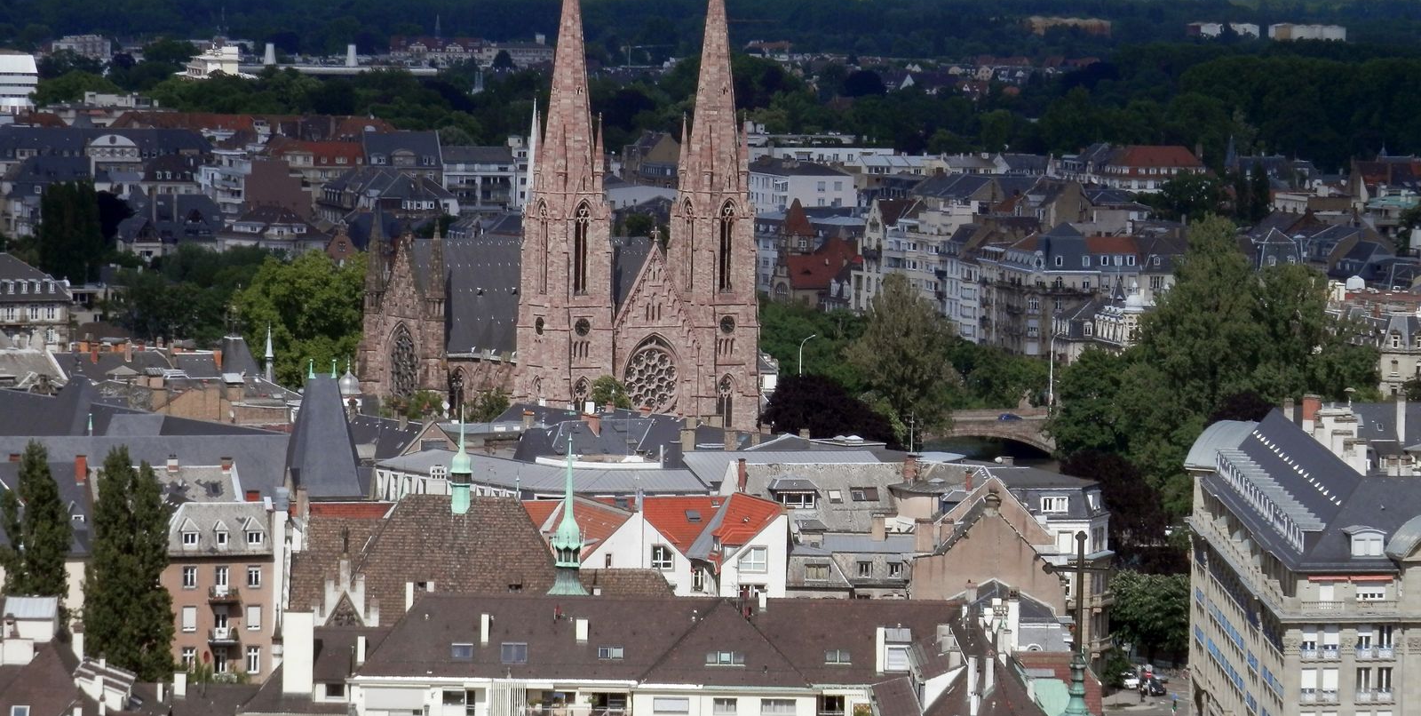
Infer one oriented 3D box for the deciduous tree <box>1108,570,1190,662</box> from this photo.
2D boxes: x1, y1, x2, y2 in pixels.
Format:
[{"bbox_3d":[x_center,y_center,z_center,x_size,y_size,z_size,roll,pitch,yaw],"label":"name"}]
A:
[{"bbox_3d":[43.020,25.410,618.030,8.800,9.610,8.500,1,4,0],"label":"deciduous tree"}]

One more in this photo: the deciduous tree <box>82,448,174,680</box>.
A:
[{"bbox_3d":[-47.690,21.370,516.300,7.600,28.290,7.400,1,4,0],"label":"deciduous tree"}]

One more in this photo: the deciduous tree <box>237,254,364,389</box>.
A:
[{"bbox_3d":[-57.860,-1.760,893.290,20.000,26.750,19.000,1,4,0],"label":"deciduous tree"}]

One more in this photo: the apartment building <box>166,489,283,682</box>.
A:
[{"bbox_3d":[-41.780,23.320,533.740,10.000,22.280,11.000,0,4,-10],"label":"apartment building"}]

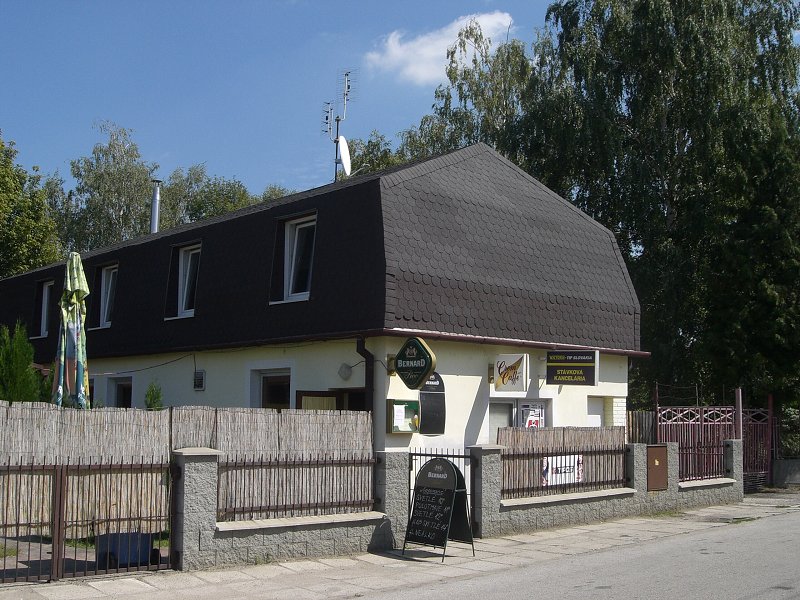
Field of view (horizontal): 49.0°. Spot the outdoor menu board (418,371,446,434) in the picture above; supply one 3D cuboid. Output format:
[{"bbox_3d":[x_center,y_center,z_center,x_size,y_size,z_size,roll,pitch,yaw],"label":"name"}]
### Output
[{"bbox_3d":[0.507,1.605,13.486,0.533,0.970,0.049,7,-10,-42],"label":"outdoor menu board"}]

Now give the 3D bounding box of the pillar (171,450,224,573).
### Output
[{"bbox_3d":[-2.118,2.181,9.227,0.436,1.232,0.242,6,-9,-41],"label":"pillar"}]

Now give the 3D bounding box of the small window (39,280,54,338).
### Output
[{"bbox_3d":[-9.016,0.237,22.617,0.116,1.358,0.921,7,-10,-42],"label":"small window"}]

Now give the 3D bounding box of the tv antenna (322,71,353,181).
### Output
[{"bbox_3d":[-1.337,-3.793,19.087,0.630,2.377,0.776,-2,-7,18],"label":"tv antenna"}]

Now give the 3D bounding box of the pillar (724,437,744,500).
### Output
[{"bbox_3d":[6.276,3.212,16.526,0.378,1.164,0.204,6,-9,-41],"label":"pillar"}]

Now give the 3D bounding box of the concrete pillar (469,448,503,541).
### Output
[{"bbox_3d":[1.187,2.621,12.096,0.427,1.232,0.242,6,-9,-41],"label":"concrete pillar"}]

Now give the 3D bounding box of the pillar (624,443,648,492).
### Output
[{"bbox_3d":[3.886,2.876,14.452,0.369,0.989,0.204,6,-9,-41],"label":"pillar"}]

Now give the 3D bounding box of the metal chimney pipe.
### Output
[{"bbox_3d":[-6.950,-2.672,25.066,0.252,1.571,0.252,7,-10,-42],"label":"metal chimney pipe"}]

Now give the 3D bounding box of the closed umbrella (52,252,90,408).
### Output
[{"bbox_3d":[-4.191,1.273,11.079,0.446,3.570,0.446,6,-9,-41],"label":"closed umbrella"}]

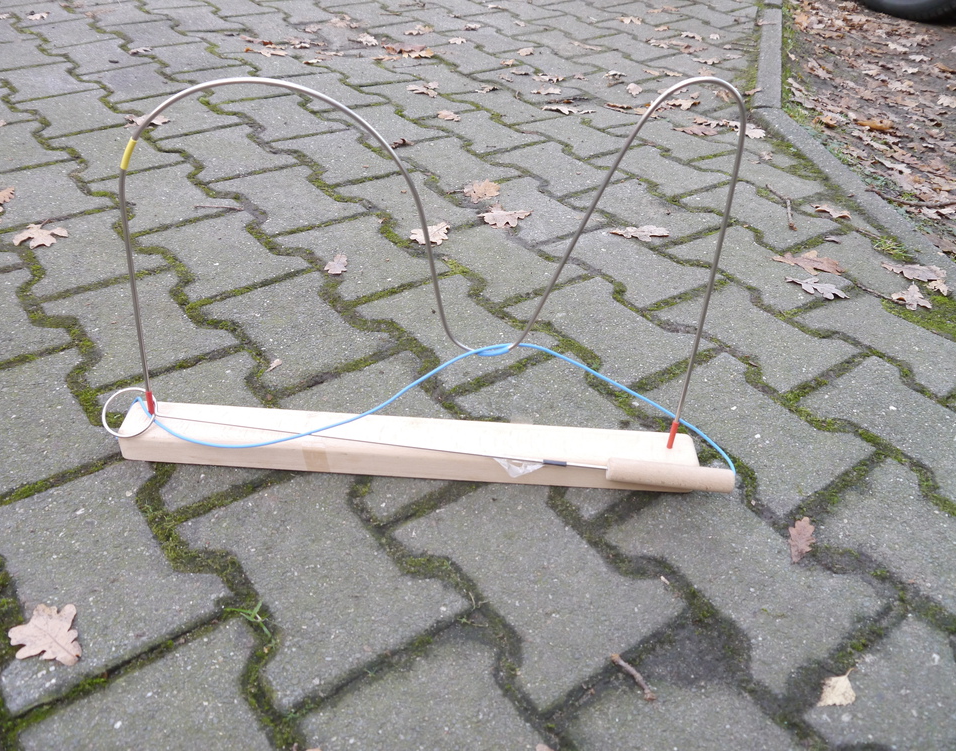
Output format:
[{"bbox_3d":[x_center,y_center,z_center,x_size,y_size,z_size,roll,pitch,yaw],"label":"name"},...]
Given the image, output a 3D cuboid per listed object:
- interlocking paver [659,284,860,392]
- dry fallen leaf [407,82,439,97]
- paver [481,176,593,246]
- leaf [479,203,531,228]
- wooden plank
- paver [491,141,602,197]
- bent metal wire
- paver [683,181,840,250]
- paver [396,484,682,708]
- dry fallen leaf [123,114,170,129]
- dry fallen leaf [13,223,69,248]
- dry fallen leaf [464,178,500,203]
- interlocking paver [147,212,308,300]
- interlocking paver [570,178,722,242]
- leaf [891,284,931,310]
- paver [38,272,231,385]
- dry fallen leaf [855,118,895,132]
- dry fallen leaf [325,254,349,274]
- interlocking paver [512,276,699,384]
[{"bbox_3d":[0.318,-0.022,0.957,0.154,0.070,0.193,-22,44,-31],"label":"interlocking paver"},{"bbox_3d":[-0.106,-0.551,1.566,0.069,0.016,0.055,-4,37,-11],"label":"dry fallen leaf"},{"bbox_3d":[0.072,-0.215,1.200,0.160,0.070,0.195,-21,43,-30],"label":"paver"},{"bbox_3d":[0.039,-0.224,1.129,0.078,0.018,0.062,-6,38,-14],"label":"leaf"},{"bbox_3d":[-0.057,0.064,0.726,0.506,0.025,0.051,3,36,-2],"label":"wooden plank"},{"bbox_3d":[0.126,-0.317,1.353,0.161,0.070,0.188,-22,43,-32],"label":"paver"},{"bbox_3d":[-0.048,-0.080,0.635,0.472,0.326,0.022,4,36,-1],"label":"bent metal wire"},{"bbox_3d":[0.426,-0.218,1.250,0.159,0.070,0.192,-21,43,-31],"label":"paver"},{"bbox_3d":[0.039,0.180,0.661,0.160,0.070,0.195,-22,44,-31],"label":"paver"},{"bbox_3d":[-0.548,-0.420,1.337,0.077,0.018,0.050,2,36,-3],"label":"dry fallen leaf"},{"bbox_3d":[-0.541,-0.174,1.010,0.058,0.015,0.067,3,36,-2],"label":"dry fallen leaf"},{"bbox_3d":[0.005,-0.276,1.212,0.057,0.013,0.080,10,36,7],"label":"dry fallen leaf"},{"bbox_3d":[-0.325,-0.128,1.040,0.158,0.070,0.195,-22,44,-32],"label":"interlocking paver"},{"bbox_3d":[0.249,-0.219,1.232,0.162,0.070,0.188,-22,44,-32],"label":"interlocking paver"},{"bbox_3d":[0.548,-0.099,1.026,0.052,0.016,0.074,15,37,14],"label":"leaf"},{"bbox_3d":[-0.370,-0.029,0.899,0.154,0.070,0.193,-22,44,-31],"label":"paver"},{"bbox_3d":[0.791,-0.498,1.614,0.088,0.022,0.060,5,36,0],"label":"dry fallen leaf"},{"bbox_3d":[-0.176,-0.139,1.004,0.028,0.010,0.049,-2,37,-8],"label":"dry fallen leaf"},{"bbox_3d":[0.146,-0.025,0.944,0.154,0.070,0.193,-22,44,-31],"label":"interlocking paver"}]

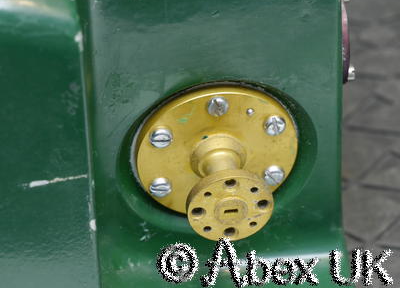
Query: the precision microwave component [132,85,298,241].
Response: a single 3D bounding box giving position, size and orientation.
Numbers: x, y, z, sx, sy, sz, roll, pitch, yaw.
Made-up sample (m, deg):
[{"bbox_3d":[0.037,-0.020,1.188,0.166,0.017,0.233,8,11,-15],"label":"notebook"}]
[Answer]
[{"bbox_3d":[0.005,0.008,0.723,0.037,0.037,0.021,-6,41,-7],"label":"precision microwave component"}]

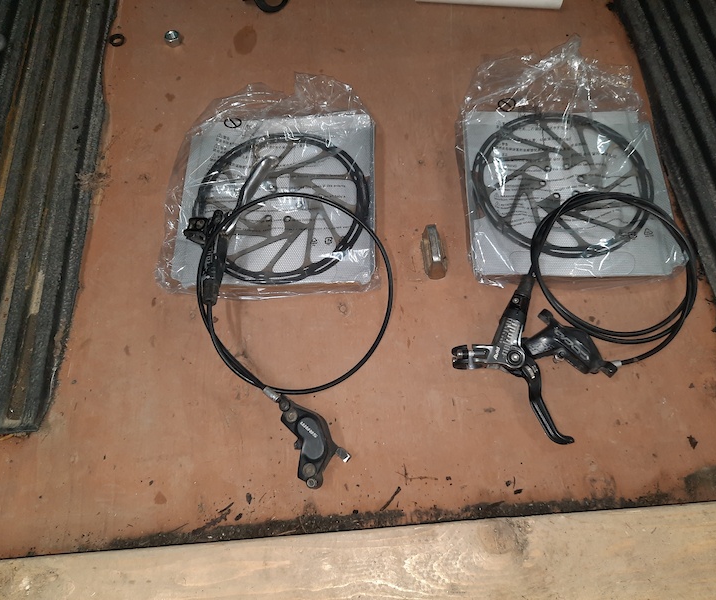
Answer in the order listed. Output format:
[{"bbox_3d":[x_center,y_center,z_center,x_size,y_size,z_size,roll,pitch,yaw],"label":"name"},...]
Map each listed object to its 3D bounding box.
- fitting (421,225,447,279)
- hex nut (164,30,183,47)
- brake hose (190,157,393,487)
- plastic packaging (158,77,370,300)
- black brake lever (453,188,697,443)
[{"bbox_3d":[0.084,-0.051,0.629,0.026,0.019,0.057,-4,66,0],"label":"fitting"},{"bbox_3d":[-0.249,-0.350,0.773,0.020,0.010,0.019,-1,66,1],"label":"hex nut"},{"bbox_3d":[-0.064,0.006,0.590,0.209,0.048,0.352,-9,66,-2],"label":"brake hose"},{"bbox_3d":[-0.099,-0.143,0.670,0.234,0.026,0.296,-1,66,1],"label":"plastic packaging"},{"bbox_3d":[0.238,0.001,0.591,0.163,0.040,0.298,37,72,16],"label":"black brake lever"}]

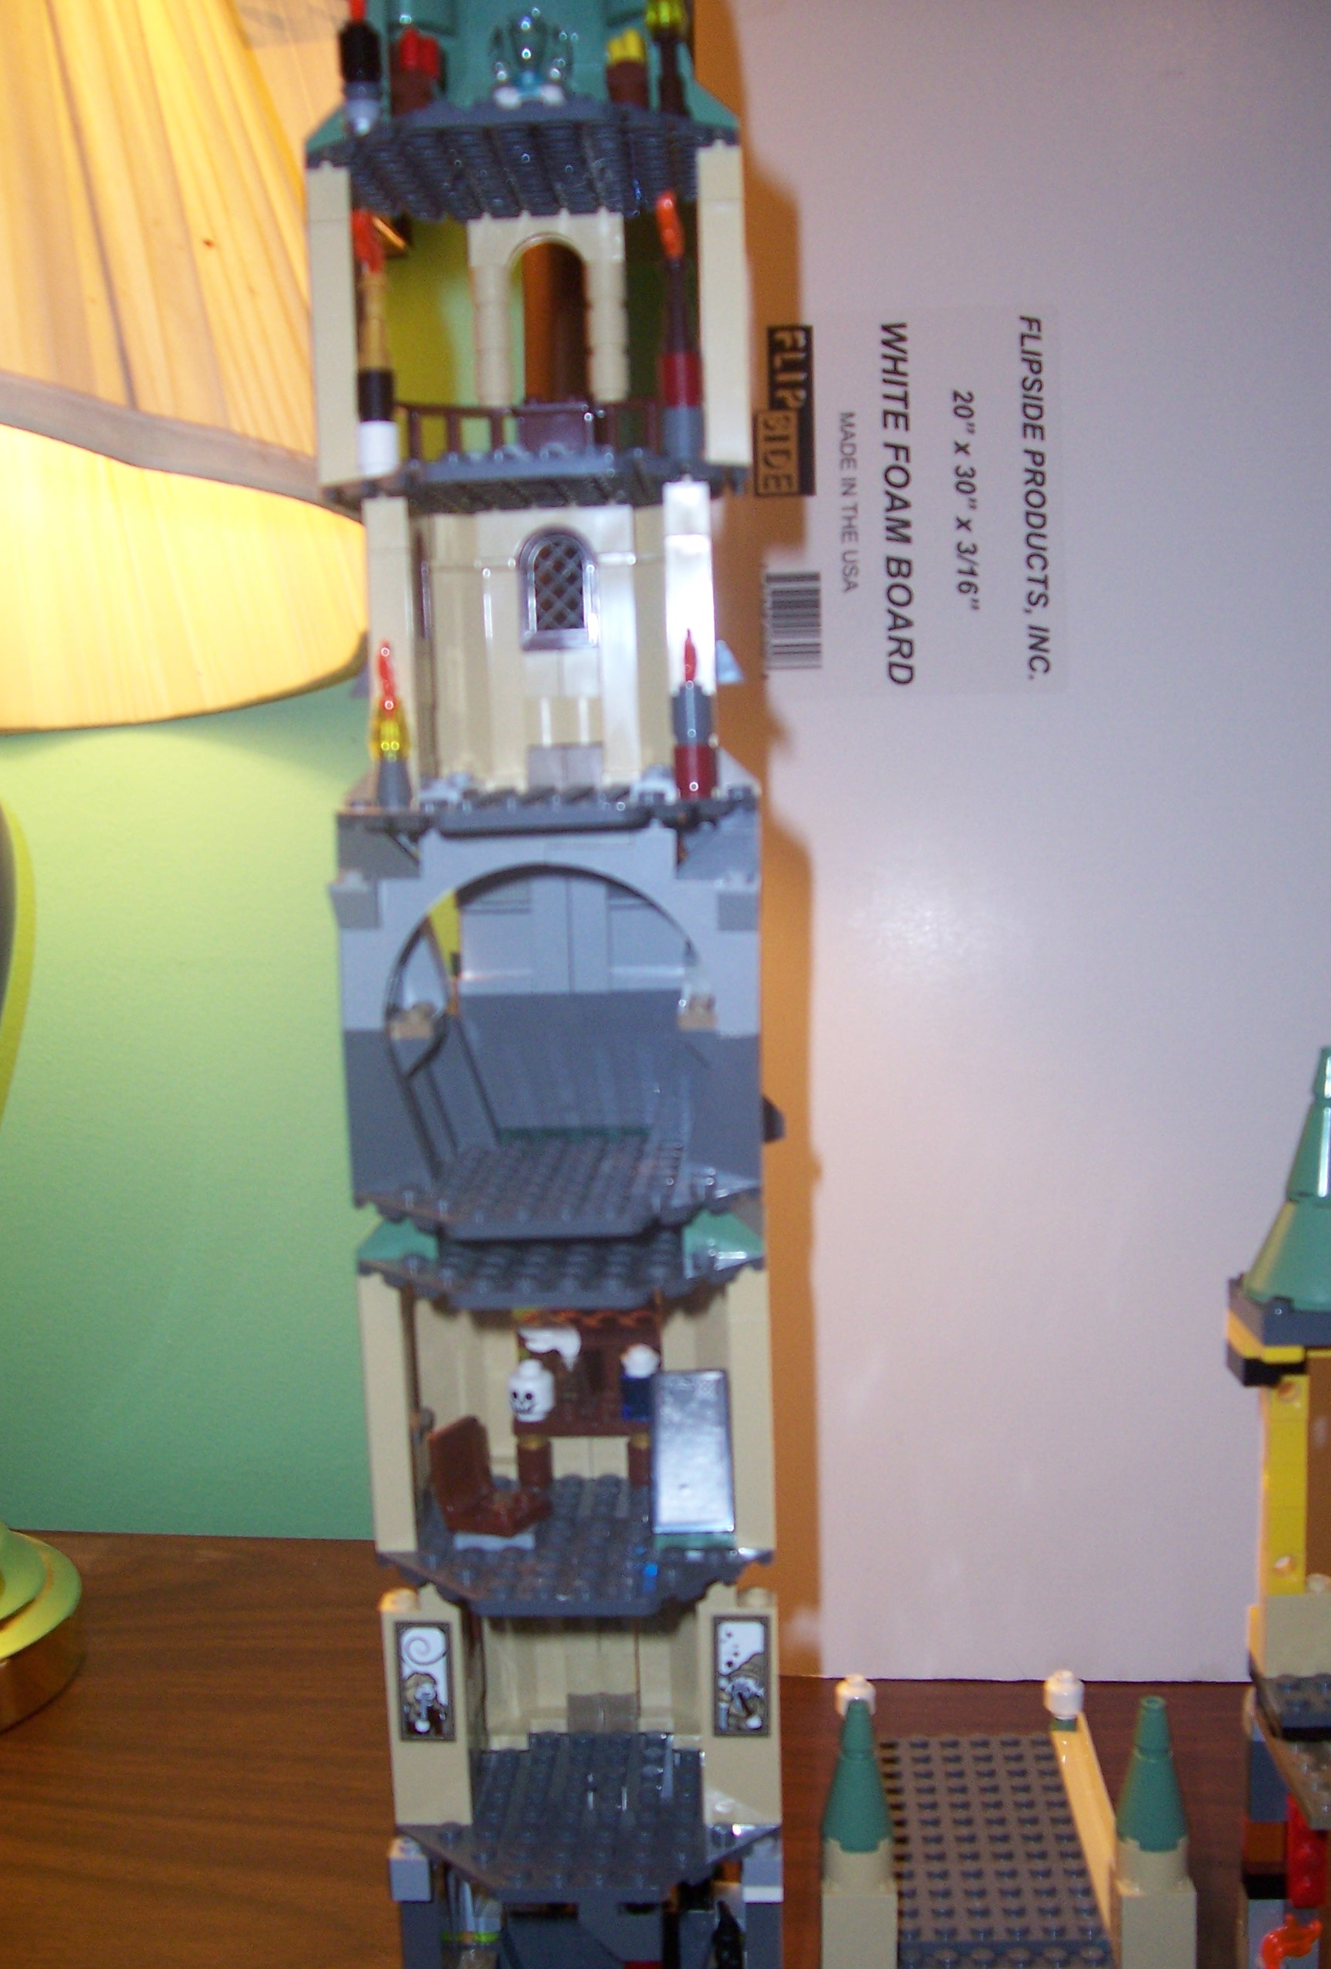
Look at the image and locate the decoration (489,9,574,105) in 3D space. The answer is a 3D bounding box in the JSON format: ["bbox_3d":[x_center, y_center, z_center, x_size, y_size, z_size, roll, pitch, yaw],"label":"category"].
[{"bbox_3d":[-0.024,-0.162,0.339,0.015,0.015,0.014,-2,8,2],"label":"decoration"}]

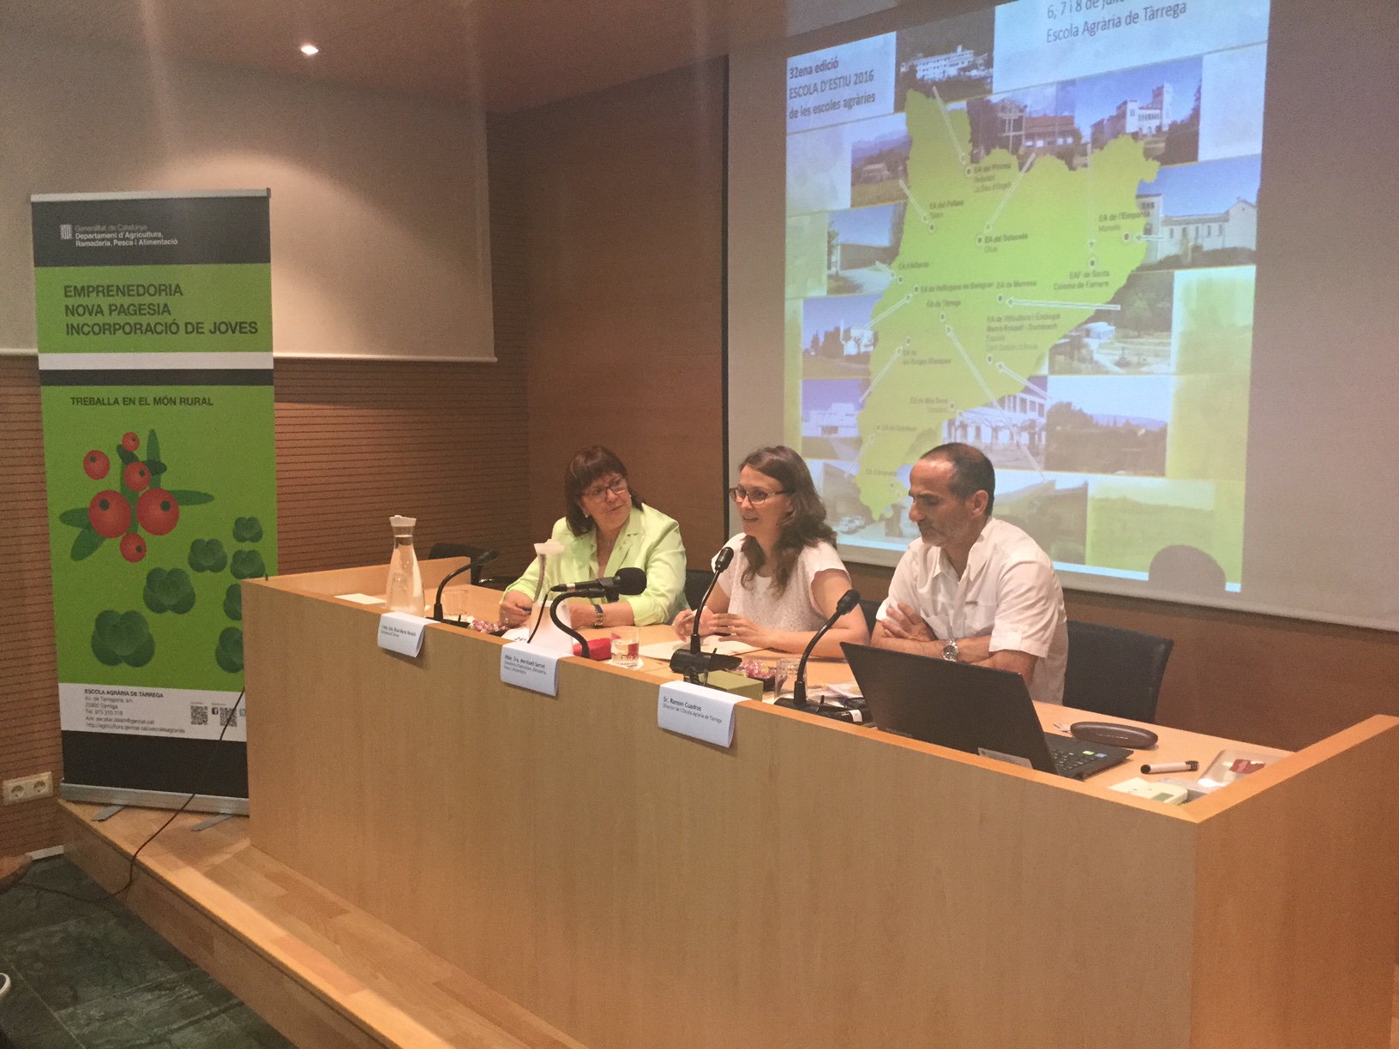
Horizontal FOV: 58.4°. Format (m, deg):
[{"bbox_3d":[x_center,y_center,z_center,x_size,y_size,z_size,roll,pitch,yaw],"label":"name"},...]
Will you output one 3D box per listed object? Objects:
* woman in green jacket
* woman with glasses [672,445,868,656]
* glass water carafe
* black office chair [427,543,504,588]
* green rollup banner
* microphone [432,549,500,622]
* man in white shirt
[{"bbox_3d":[-0.281,0.392,3.833,0.550,1.260,0.720,2,6,22],"label":"woman in green jacket"},{"bbox_3d":[0.207,0.428,3.374,0.540,1.280,0.700,3,7,32],"label":"woman with glasses"},{"bbox_3d":[-0.863,0.126,3.678,0.115,0.307,0.115,-6,8,-43],"label":"glass water carafe"},{"bbox_3d":[-0.754,0.492,4.818,0.580,0.870,0.560,-3,6,-23],"label":"black office chair"},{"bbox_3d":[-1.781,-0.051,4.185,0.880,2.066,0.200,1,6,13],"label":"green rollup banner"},{"bbox_3d":[-0.667,0.178,3.598,0.230,0.220,0.110,-3,6,-23],"label":"microphone"},{"bbox_3d":[0.612,0.460,2.960,0.580,1.300,0.720,5,8,44],"label":"man in white shirt"}]

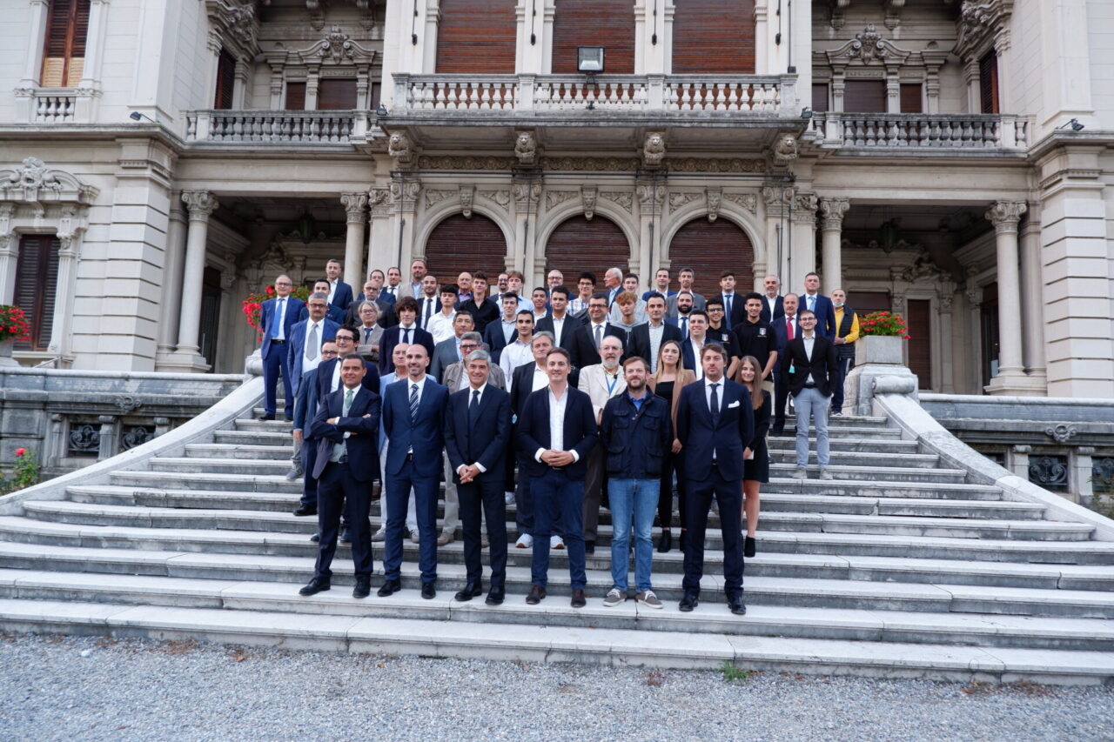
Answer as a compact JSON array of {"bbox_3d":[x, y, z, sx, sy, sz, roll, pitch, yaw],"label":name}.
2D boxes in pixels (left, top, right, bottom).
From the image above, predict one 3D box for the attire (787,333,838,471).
[{"bbox_3d":[2.513,0.301,7.000,0.500,1.389,0.300,0,-6,16],"label":"attire"}]

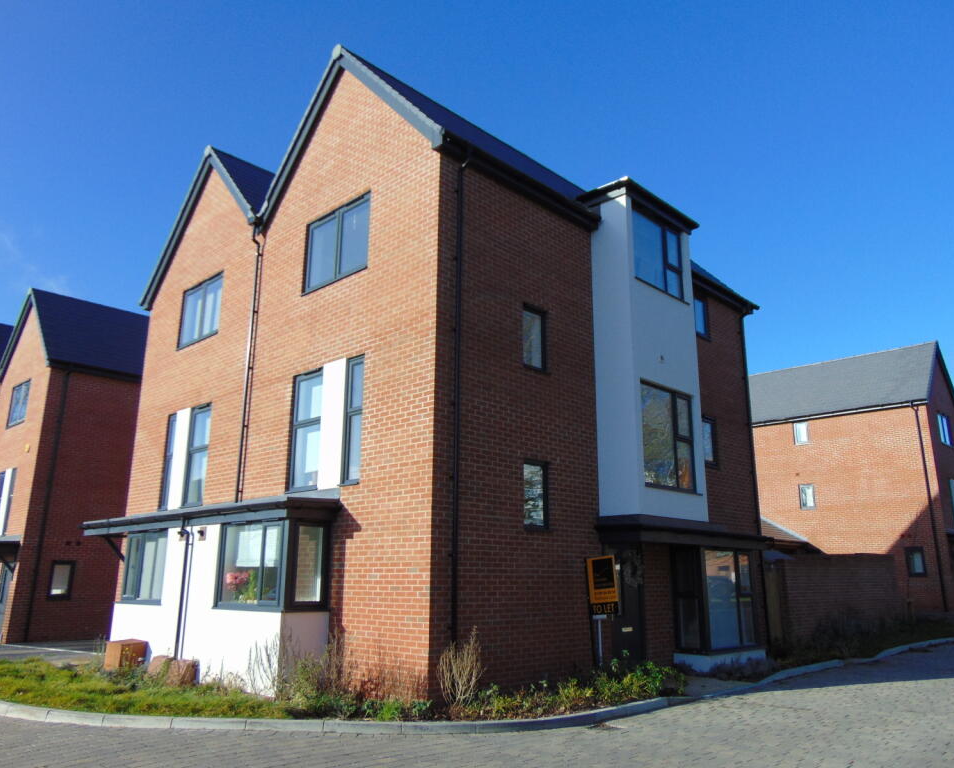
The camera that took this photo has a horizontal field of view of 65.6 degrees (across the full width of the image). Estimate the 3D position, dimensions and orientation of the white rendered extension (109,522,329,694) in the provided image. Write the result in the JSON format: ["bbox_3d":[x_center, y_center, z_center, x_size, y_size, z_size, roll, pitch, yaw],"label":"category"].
[{"bbox_3d":[-4.375,3.509,12.034,5.680,2.310,0.757,-13,-20,42],"label":"white rendered extension"}]

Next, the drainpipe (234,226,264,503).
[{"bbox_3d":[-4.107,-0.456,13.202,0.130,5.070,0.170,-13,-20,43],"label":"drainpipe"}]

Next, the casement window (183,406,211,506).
[{"bbox_3d":[-5.315,1.364,14.207,0.890,1.960,0.100,-13,-20,43],"label":"casement window"}]

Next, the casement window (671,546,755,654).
[{"bbox_3d":[4.282,3.853,13.257,0.650,1.730,1.960,-13,-20,43],"label":"casement window"}]

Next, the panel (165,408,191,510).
[{"bbox_3d":[-5.885,1.479,14.697,0.630,1.990,0.100,-13,-20,43],"label":"panel"}]

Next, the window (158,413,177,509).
[{"bbox_3d":[-6.221,1.576,15.071,0.430,1.960,0.100,-13,-20,43],"label":"window"}]

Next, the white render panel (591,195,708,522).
[{"bbox_3d":[3.005,-0.368,12.874,0.760,5.390,2.170,-13,-20,43],"label":"white render panel"}]

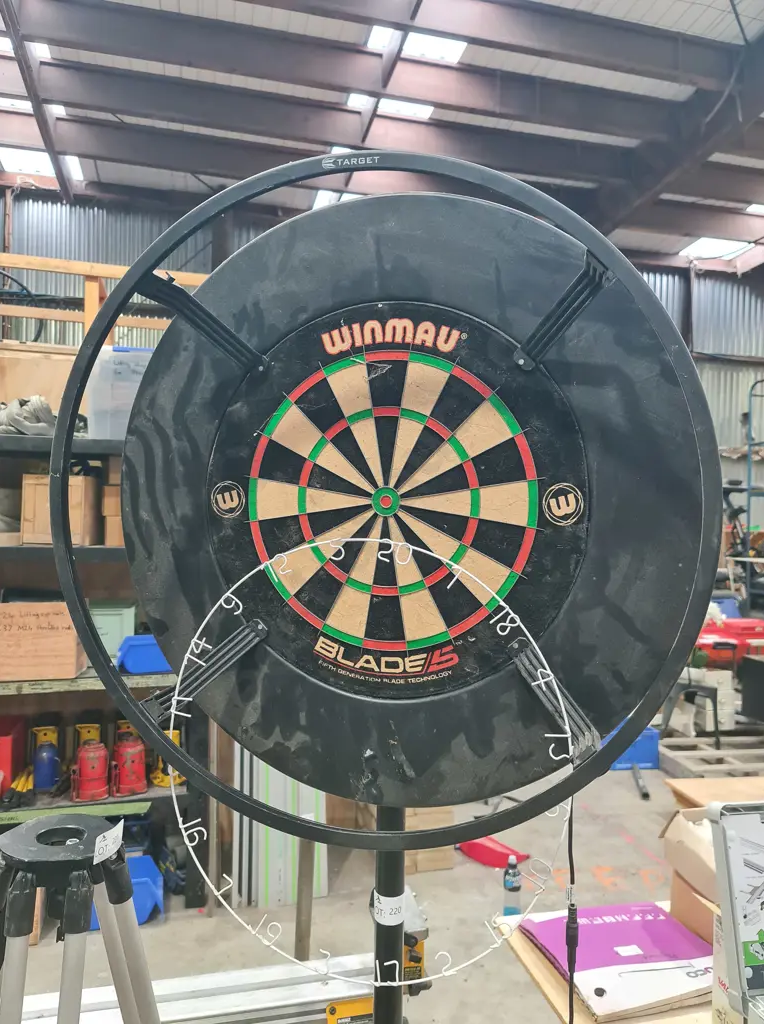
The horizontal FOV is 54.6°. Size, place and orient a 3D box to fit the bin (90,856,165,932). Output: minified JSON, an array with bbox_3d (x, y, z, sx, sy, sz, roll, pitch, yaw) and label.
[{"bbox_3d":[-1.054,1.547,3.017,0.320,0.190,0.196,1,1,-14],"label":"bin"}]

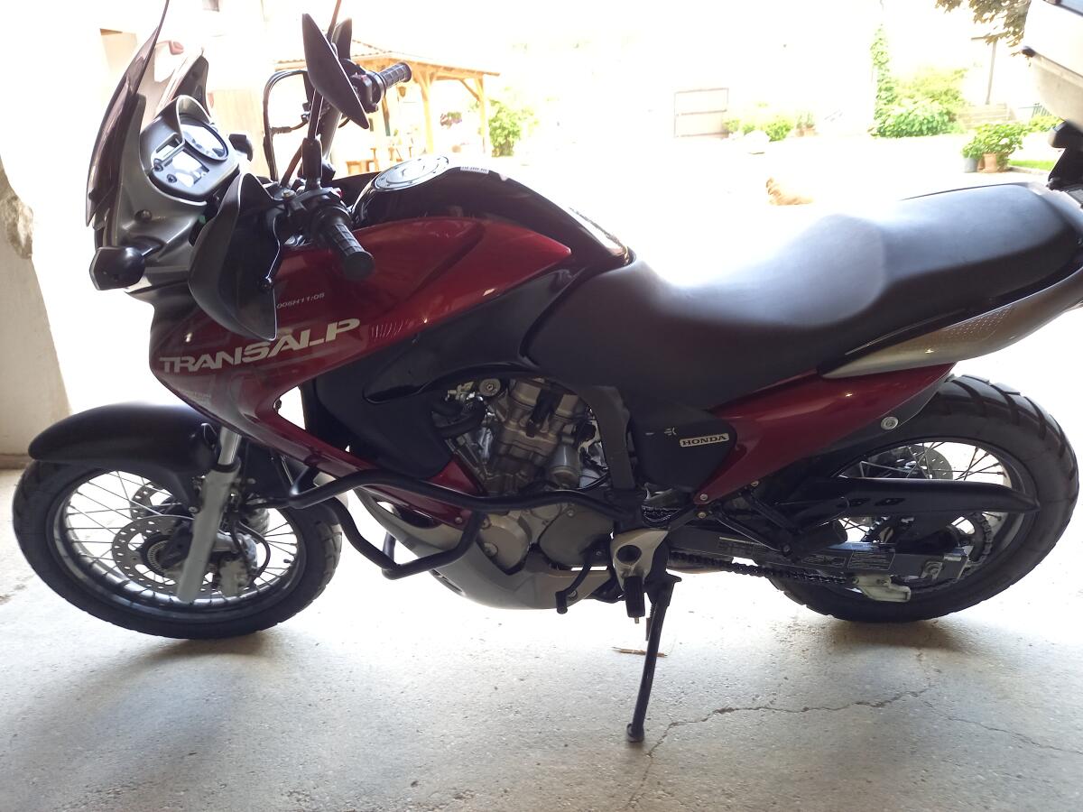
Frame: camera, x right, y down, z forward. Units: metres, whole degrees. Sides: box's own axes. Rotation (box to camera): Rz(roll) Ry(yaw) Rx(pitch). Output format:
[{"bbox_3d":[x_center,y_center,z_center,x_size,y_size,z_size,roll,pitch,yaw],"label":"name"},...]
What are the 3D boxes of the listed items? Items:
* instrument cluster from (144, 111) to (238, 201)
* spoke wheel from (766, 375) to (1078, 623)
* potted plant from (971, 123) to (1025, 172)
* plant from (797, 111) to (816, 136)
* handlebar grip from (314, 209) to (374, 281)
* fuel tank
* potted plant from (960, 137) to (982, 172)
[{"bbox_3d":[-0.568,-0.381,1.236,0.080,0.135,0.225,-40,25,26],"label":"instrument cluster"},{"bbox_3d":[0.754,0.217,1.615,0.640,0.640,0.135,-3,35,4],"label":"spoke wheel"},{"bbox_3d":[5.961,-3.354,10.200,0.660,0.580,0.620,8,24,28],"label":"potted plant"},{"bbox_3d":[6.604,-7.053,19.500,0.460,0.580,0.400,3,22,18],"label":"plant"},{"bbox_3d":[-0.235,-0.199,0.938,0.042,0.042,0.130,-20,44,-14],"label":"handlebar grip"},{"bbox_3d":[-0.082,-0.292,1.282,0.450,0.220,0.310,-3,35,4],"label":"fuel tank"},{"bbox_3d":[5.531,-3.229,10.050,0.280,0.400,0.280,7,23,27],"label":"potted plant"}]

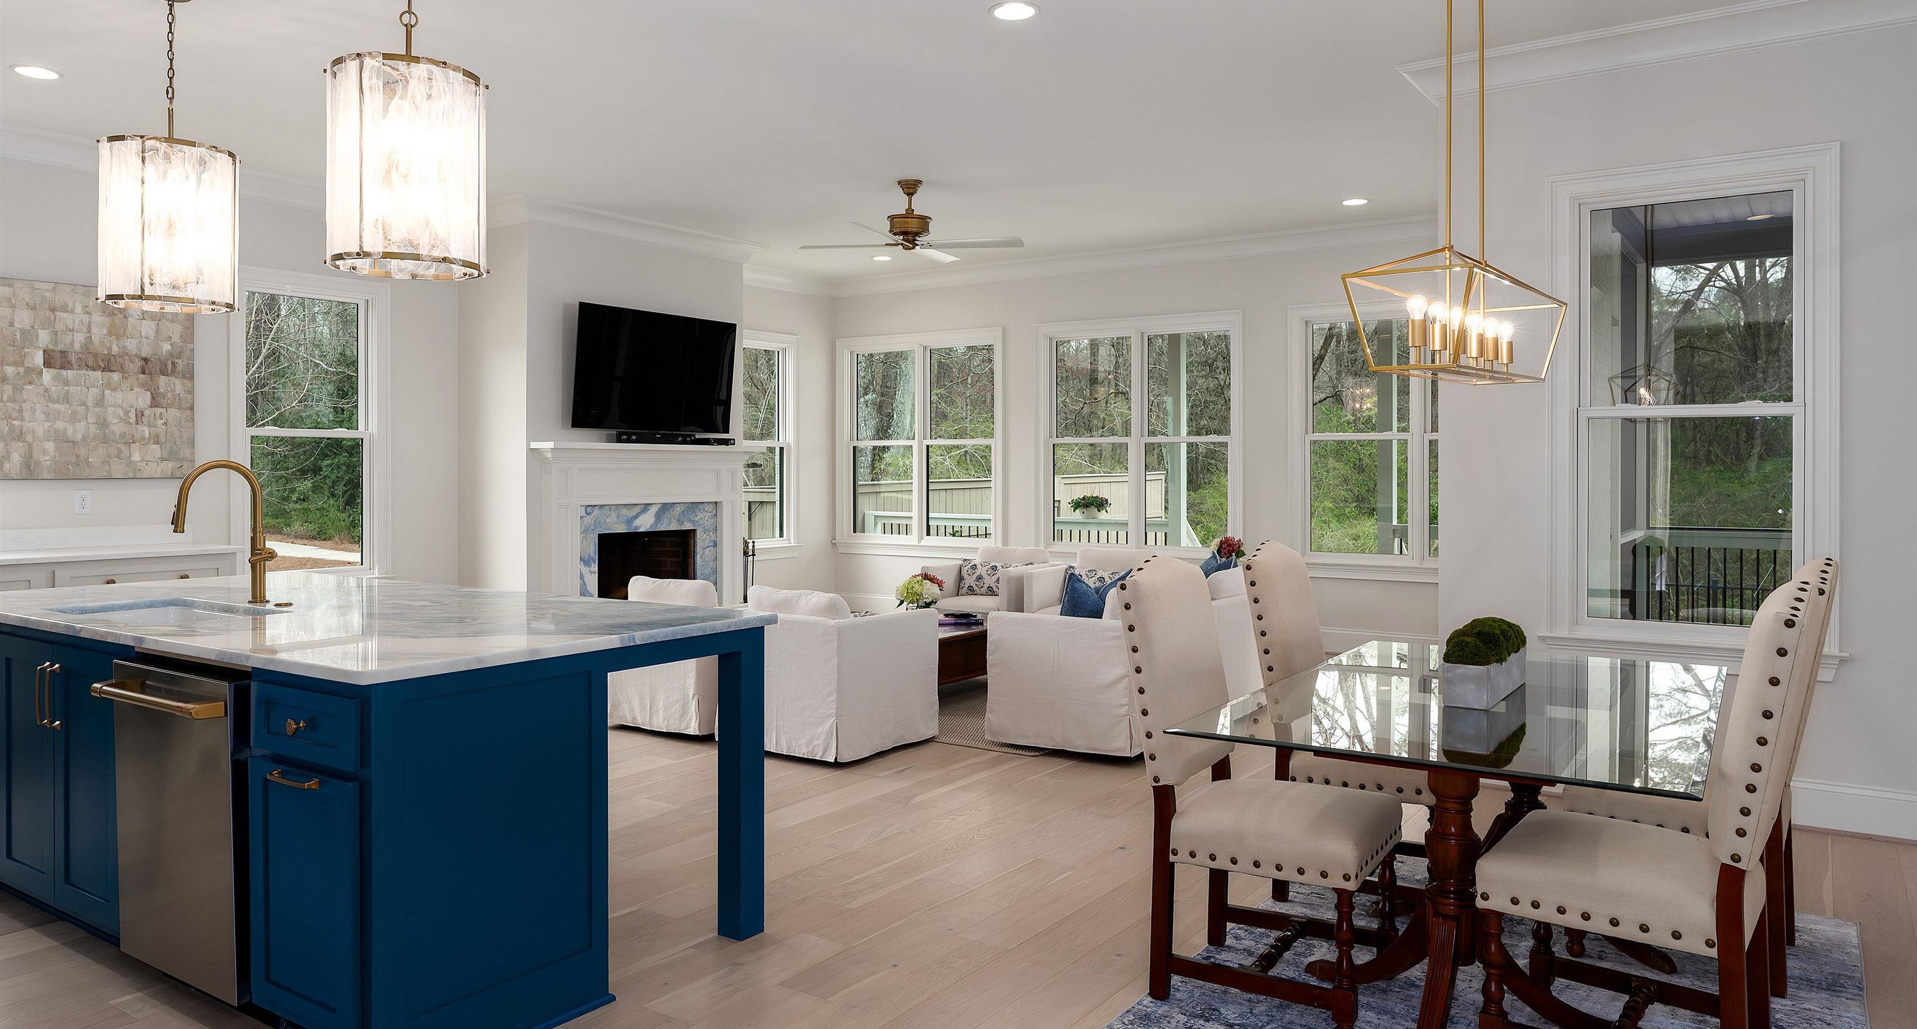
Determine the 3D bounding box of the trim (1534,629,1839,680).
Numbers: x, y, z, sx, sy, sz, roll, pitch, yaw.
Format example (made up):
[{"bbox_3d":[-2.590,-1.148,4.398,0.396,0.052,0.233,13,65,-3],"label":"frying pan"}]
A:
[{"bbox_3d":[2.823,0.559,4.968,1.050,0.120,0.080,1,2,33],"label":"trim"}]

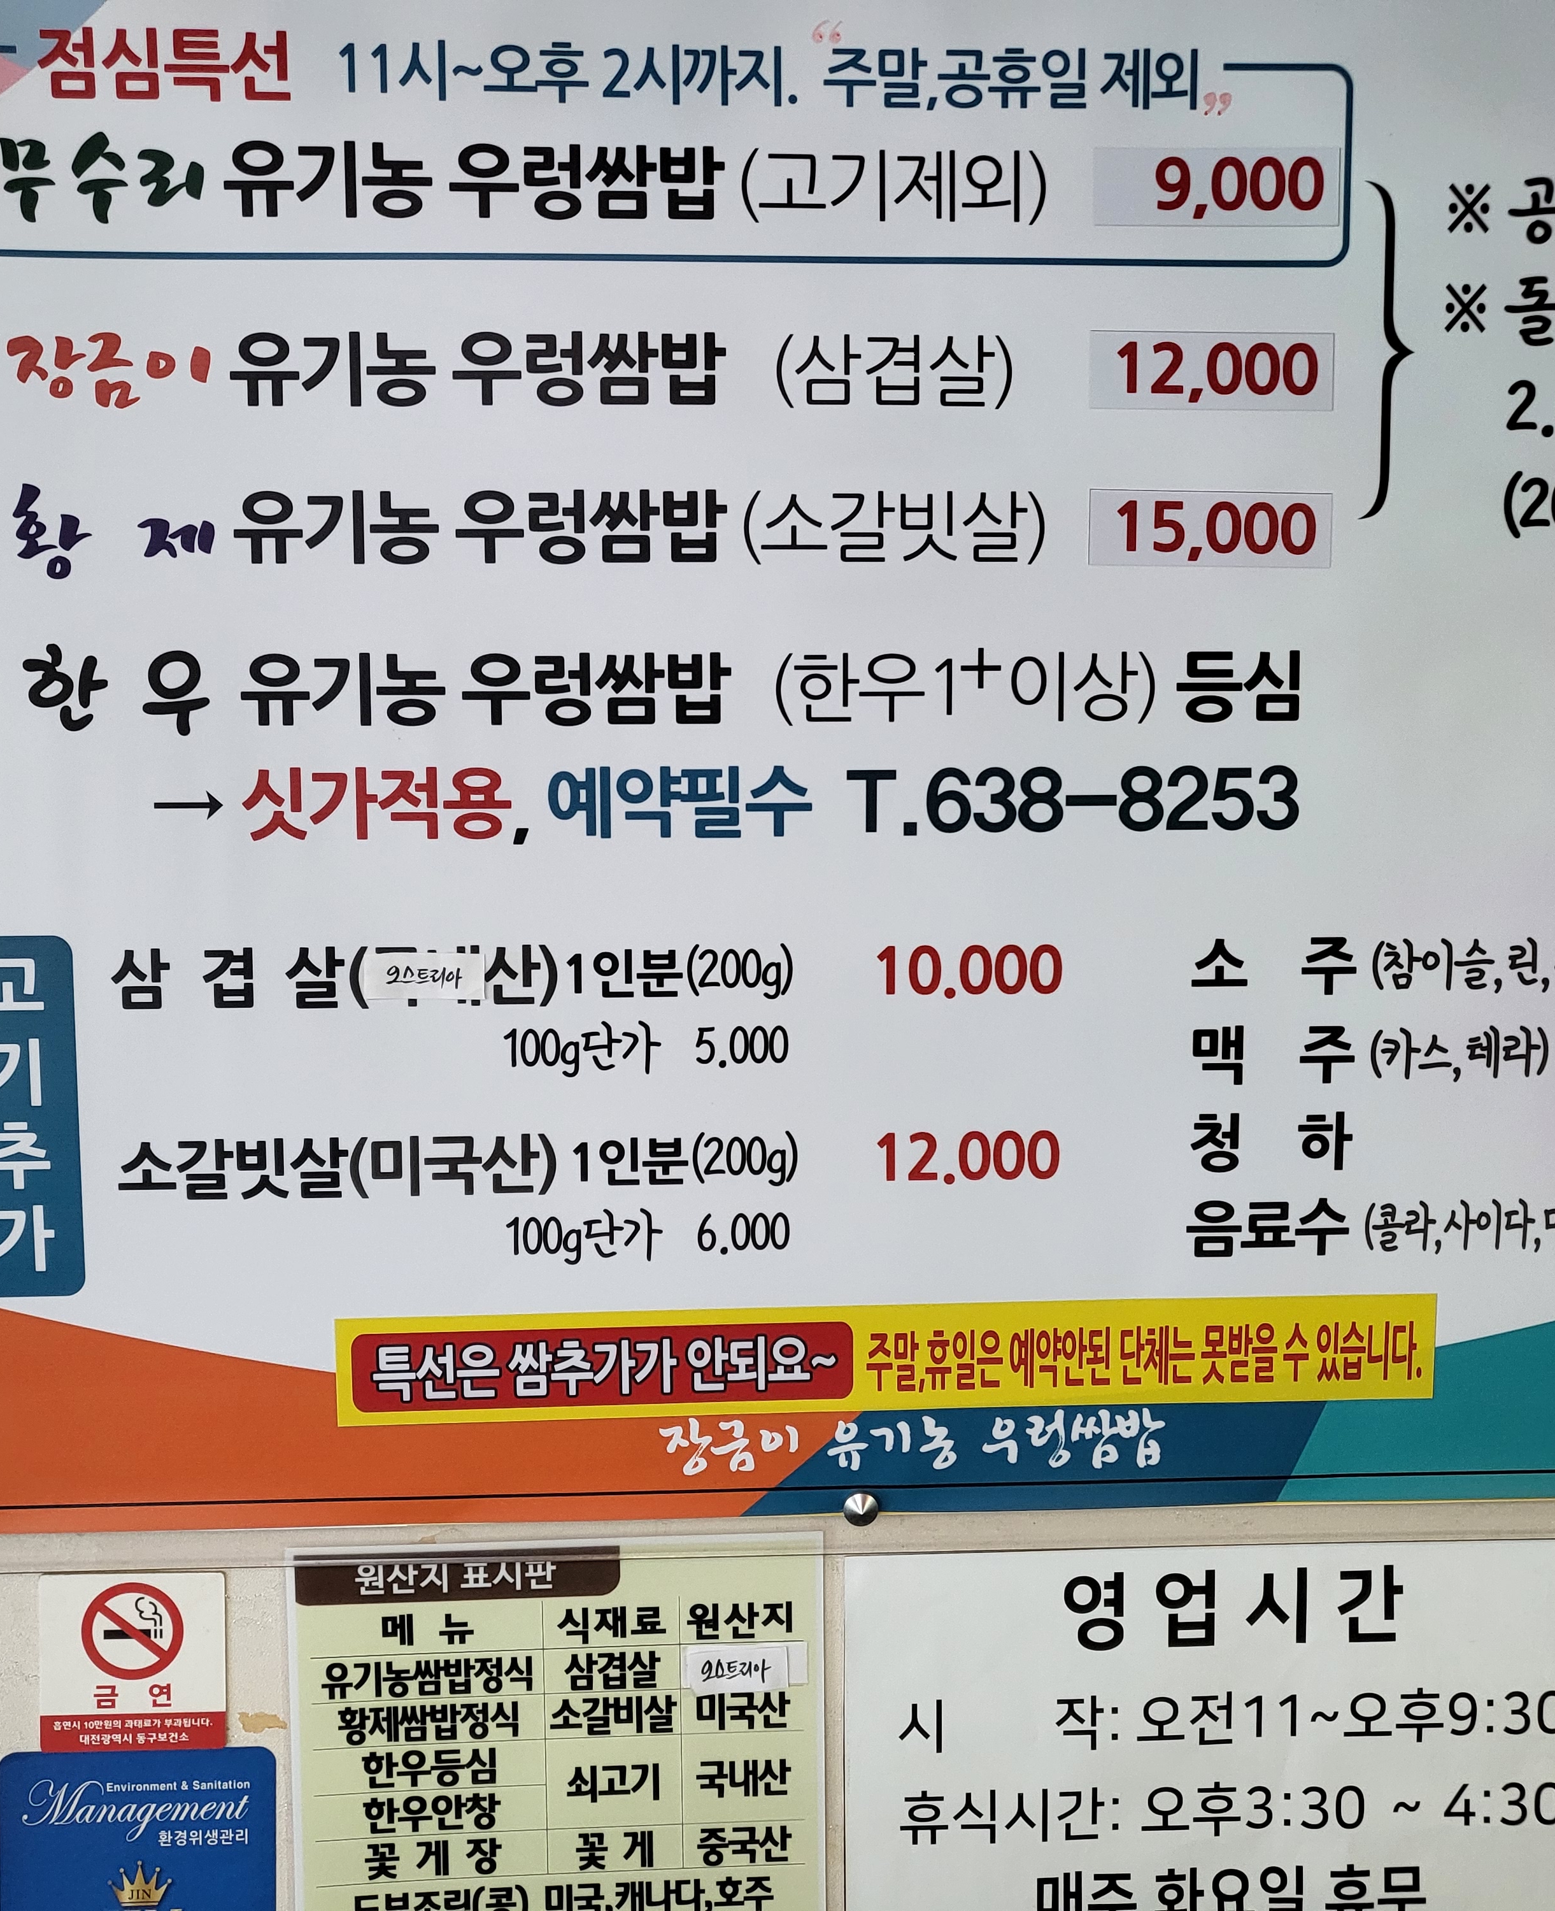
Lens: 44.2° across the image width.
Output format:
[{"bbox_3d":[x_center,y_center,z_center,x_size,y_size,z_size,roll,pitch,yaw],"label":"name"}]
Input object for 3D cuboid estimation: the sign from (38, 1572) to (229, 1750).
[{"bbox_3d":[-0.347,0.382,1.030,0.099,0.099,0.004,0,5,-3],"label":"sign"}]

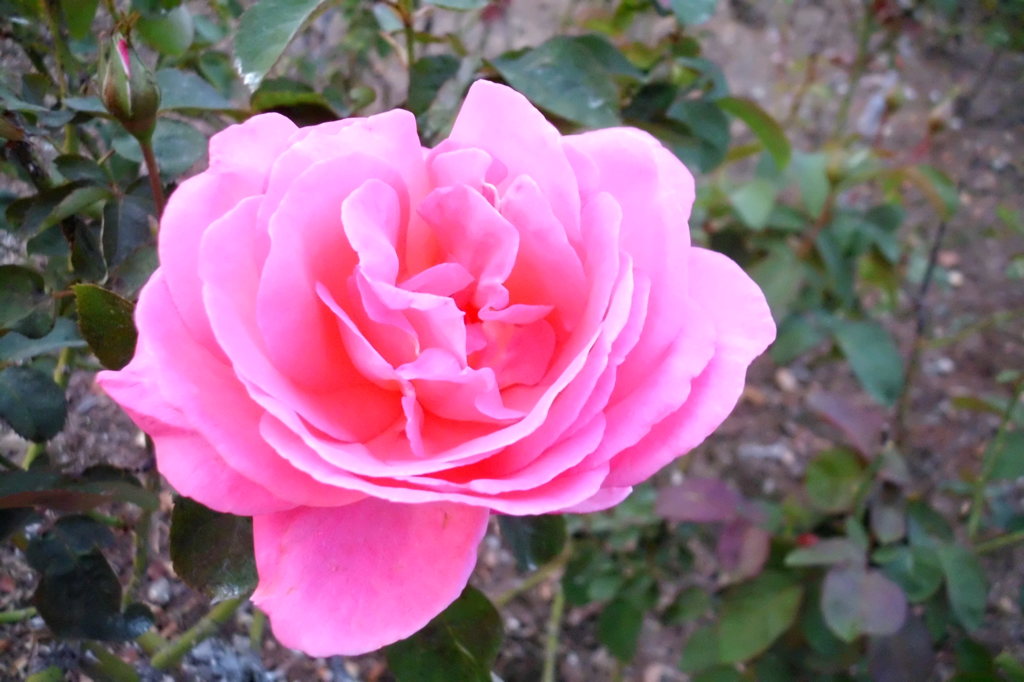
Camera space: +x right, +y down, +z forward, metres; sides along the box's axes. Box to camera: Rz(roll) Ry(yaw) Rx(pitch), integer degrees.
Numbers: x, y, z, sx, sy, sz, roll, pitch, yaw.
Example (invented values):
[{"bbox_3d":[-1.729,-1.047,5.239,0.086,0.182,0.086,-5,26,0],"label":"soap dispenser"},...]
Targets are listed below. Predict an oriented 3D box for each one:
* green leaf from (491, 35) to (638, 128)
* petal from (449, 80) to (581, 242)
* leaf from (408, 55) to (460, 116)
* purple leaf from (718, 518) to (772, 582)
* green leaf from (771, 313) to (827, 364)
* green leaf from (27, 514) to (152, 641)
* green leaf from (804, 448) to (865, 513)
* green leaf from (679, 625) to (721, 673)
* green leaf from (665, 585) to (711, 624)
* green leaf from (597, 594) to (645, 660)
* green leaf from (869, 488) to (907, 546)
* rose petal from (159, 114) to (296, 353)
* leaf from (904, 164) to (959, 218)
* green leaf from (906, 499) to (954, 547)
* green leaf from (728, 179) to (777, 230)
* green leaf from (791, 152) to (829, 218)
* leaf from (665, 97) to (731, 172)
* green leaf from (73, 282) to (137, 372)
[{"bbox_3d":[0.021,-0.100,0.310,0.058,0.015,0.045,7,53,5],"label":"green leaf"},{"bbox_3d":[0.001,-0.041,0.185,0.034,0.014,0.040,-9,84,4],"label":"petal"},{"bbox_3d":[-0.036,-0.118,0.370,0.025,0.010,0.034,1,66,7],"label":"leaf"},{"bbox_3d":[0.122,0.111,0.420,0.027,0.011,0.036,13,64,6],"label":"purple leaf"},{"bbox_3d":[0.154,-0.001,0.430,0.038,0.010,0.022,-37,62,-14],"label":"green leaf"},{"bbox_3d":[-0.175,0.098,0.330,0.046,0.014,0.055,-27,68,-15],"label":"green leaf"},{"bbox_3d":[0.170,0.074,0.420,0.034,0.008,0.034,4,60,2],"label":"green leaf"},{"bbox_3d":[0.111,0.180,0.470,0.028,0.008,0.037,31,64,17],"label":"green leaf"},{"bbox_3d":[0.093,0.140,0.420,0.027,0.006,0.019,-32,65,-17],"label":"green leaf"},{"bbox_3d":[0.064,0.166,0.460,0.028,0.008,0.040,-4,67,-8],"label":"green leaf"},{"bbox_3d":[0.203,0.094,0.430,0.020,0.009,0.032,8,66,4],"label":"green leaf"},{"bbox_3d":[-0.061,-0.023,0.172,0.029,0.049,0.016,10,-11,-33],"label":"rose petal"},{"bbox_3d":[0.253,-0.090,0.480,0.019,0.012,0.045,-3,53,-26],"label":"leaf"},{"bbox_3d":[0.273,0.119,0.520,0.040,0.008,0.026,41,57,15],"label":"green leaf"},{"bbox_3d":[0.152,-0.086,0.500,0.032,0.009,0.037,-5,67,-2],"label":"green leaf"},{"bbox_3d":[0.161,-0.084,0.430,0.021,0.008,0.038,-6,62,7],"label":"green leaf"},{"bbox_3d":[0.075,-0.083,0.320,0.028,0.010,0.034,-11,69,-17],"label":"leaf"},{"bbox_3d":[-0.127,-0.004,0.250,0.023,0.007,0.033,-31,76,-16],"label":"green leaf"}]

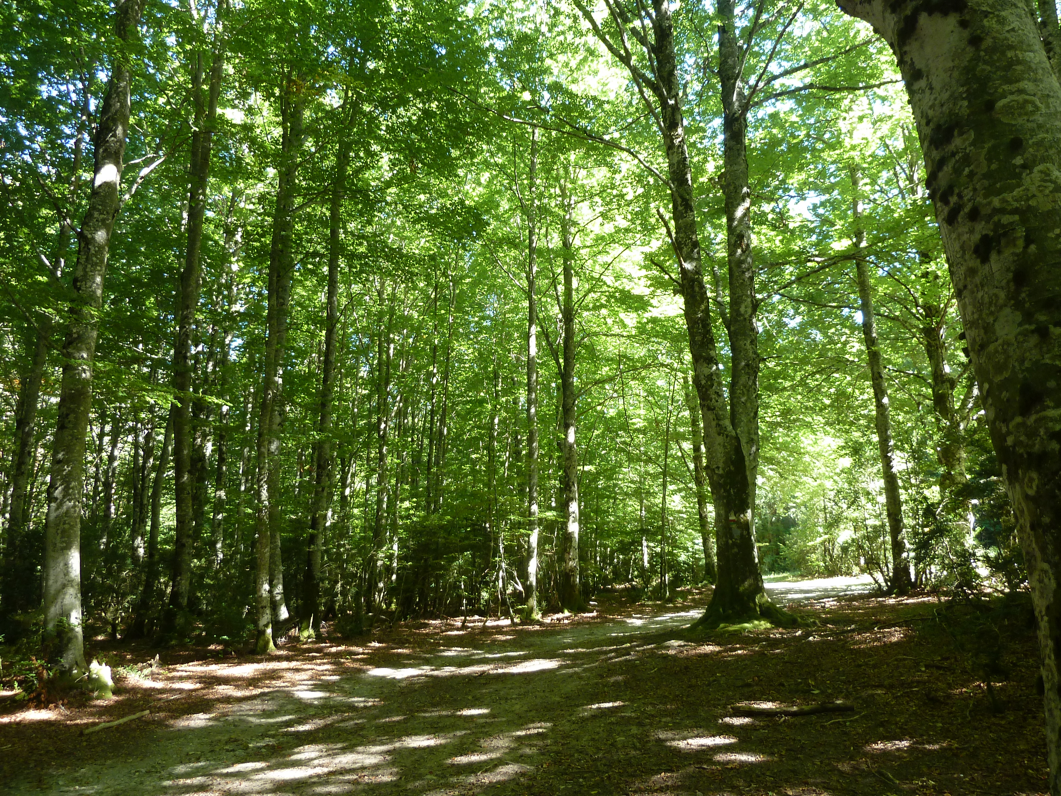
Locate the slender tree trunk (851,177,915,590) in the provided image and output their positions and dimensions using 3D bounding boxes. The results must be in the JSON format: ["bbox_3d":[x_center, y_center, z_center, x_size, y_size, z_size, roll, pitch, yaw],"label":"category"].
[{"bbox_3d":[7.865,-0.597,17.533,0.460,9.830,0.440,-2,-9,0],"label":"slender tree trunk"}]

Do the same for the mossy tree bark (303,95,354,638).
[{"bbox_3d":[-2.929,-0.666,11.252,0.350,8.000,0.340,1,-9,0],"label":"mossy tree bark"}]

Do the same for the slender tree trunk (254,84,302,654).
[{"bbox_3d":[-3.286,-0.594,10.221,0.360,7.600,0.340,0,-9,0],"label":"slender tree trunk"}]

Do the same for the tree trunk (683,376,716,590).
[{"bbox_3d":[4.287,2.011,19.533,0.340,5.290,0.320,-5,-9,-1],"label":"tree trunk"}]

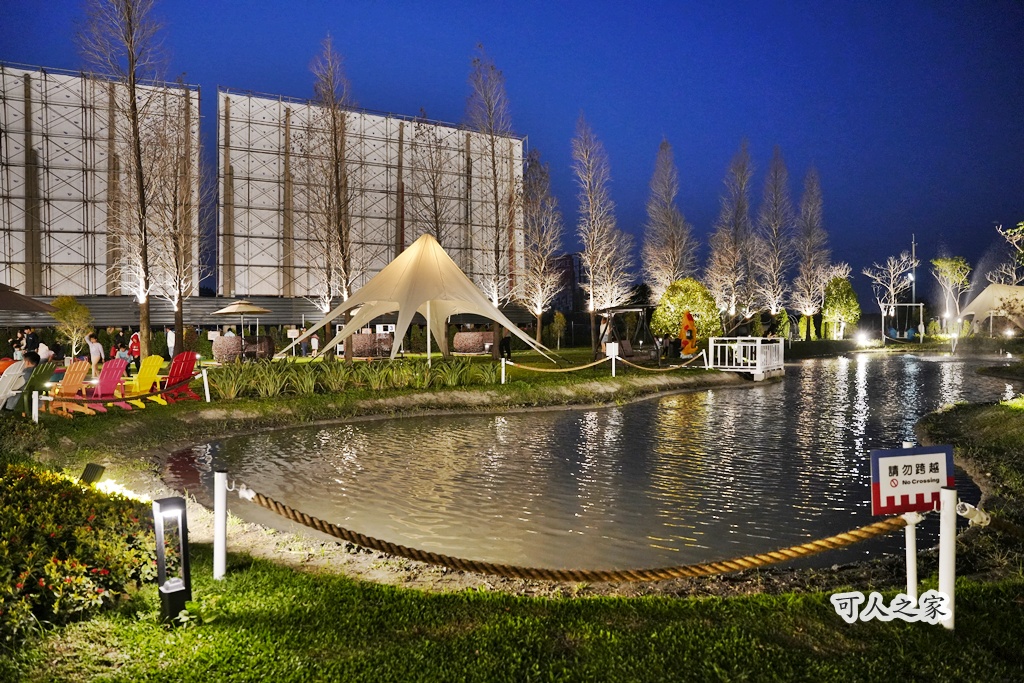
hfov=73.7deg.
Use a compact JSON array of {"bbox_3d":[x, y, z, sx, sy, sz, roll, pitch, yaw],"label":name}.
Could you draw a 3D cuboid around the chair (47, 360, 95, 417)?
[{"bbox_3d":[-7.722,0.819,11.900,0.840,0.950,0.720,0,1,22],"label":"chair"}]

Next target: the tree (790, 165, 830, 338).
[{"bbox_3d":[20.987,-5.993,47.866,2.650,12.800,2.650,0,1,0],"label":"tree"}]

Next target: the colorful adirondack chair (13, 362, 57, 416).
[{"bbox_3d":[-8.172,0.844,11.539,0.880,0.970,0.760,0,1,10],"label":"colorful adirondack chair"}]

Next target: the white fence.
[{"bbox_3d":[8.000,0.547,23.221,1.650,1.350,2.400,1,2,38],"label":"white fence"}]

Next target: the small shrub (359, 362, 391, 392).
[{"bbox_3d":[-3.263,0.842,16.200,0.750,0.700,0.720,0,1,0],"label":"small shrub"}]

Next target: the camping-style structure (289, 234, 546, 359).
[{"bbox_3d":[-3.113,-1.580,26.242,10.500,5.100,10.500,0,1,0],"label":"camping-style structure"}]

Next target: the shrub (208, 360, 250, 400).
[{"bbox_3d":[-5.824,0.790,14.100,0.860,0.820,0.820,0,1,0],"label":"shrub"}]

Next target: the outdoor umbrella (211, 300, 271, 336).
[{"bbox_3d":[-12.369,-0.496,31.168,2.800,2.800,2.800,0,1,0],"label":"outdoor umbrella"}]

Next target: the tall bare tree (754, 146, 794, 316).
[{"bbox_3d":[18.072,-6.518,46.852,2.650,13.900,2.650,0,1,0],"label":"tall bare tree"}]

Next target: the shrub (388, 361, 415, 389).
[{"bbox_3d":[-2.816,0.816,17.426,0.680,0.700,0.660,0,1,0],"label":"shrub"}]

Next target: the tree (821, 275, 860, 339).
[{"bbox_3d":[27.895,-2.555,57.940,3.300,5.300,3.200,0,1,0],"label":"tree"}]

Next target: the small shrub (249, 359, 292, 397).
[{"bbox_3d":[-5.326,0.796,15.040,0.900,0.880,0.880,0,1,0],"label":"small shrub"}]

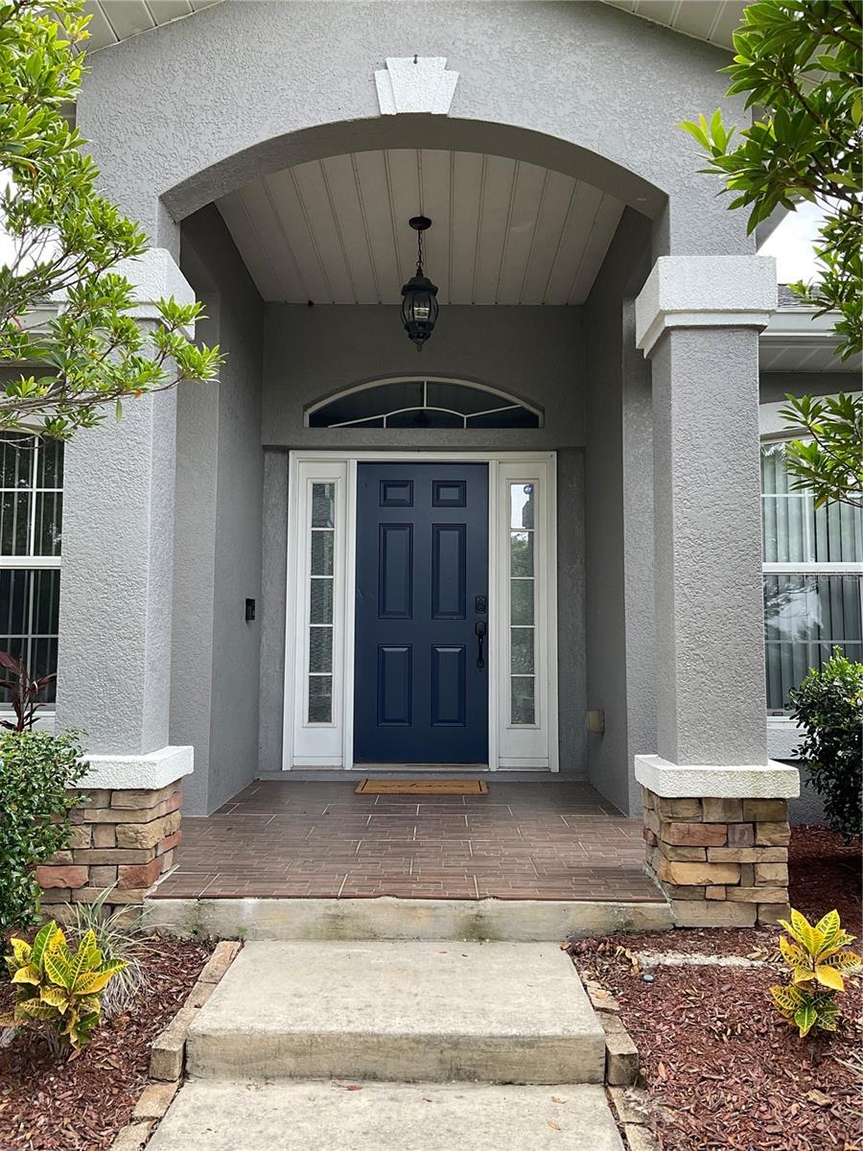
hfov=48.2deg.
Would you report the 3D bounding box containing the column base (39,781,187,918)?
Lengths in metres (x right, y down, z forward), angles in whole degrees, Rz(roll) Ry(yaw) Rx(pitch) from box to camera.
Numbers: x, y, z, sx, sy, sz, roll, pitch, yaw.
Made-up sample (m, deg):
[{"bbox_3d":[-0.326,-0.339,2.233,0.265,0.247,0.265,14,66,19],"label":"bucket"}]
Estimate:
[{"bbox_3d":[-1.186,0.989,3.571,0.430,0.450,0.450,0,-5,1],"label":"column base"}]

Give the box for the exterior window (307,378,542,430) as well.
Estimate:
[{"bbox_3d":[-0.048,-1.131,6.488,1.585,0.380,0.080,0,-5,1],"label":"exterior window"}]

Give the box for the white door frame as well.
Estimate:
[{"bbox_3d":[-0.063,0.228,6.427,1.795,2.120,0.140,0,-5,1],"label":"white door frame"}]

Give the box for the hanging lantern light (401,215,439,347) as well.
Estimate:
[{"bbox_3d":[-0.062,-1.551,5.150,0.195,0.722,0.195,0,-5,1],"label":"hanging lantern light"}]

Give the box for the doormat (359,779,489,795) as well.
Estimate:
[{"bbox_3d":[-0.053,1.306,5.958,0.790,0.015,0.510,0,-5,1],"label":"doormat"}]

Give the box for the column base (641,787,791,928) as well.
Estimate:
[{"bbox_3d":[1.026,1.002,3.532,0.430,0.445,0.450,0,-5,1],"label":"column base"}]

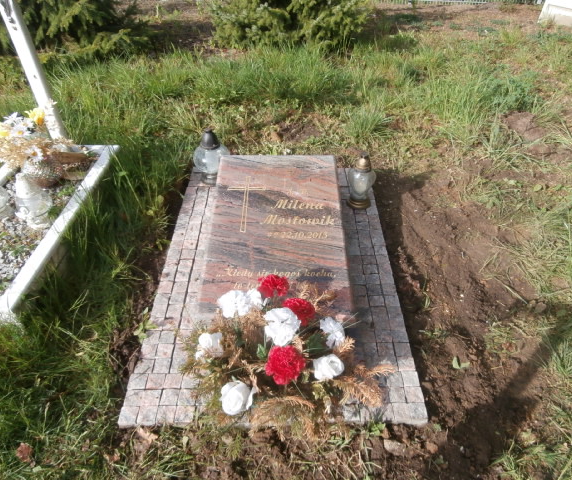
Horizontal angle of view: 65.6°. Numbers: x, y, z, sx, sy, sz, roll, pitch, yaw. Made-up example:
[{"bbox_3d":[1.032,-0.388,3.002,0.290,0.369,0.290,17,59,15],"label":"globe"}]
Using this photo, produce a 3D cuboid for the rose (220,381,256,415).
[{"bbox_3d":[-0.127,0.420,1.184,0.085,0.075,0.080,0,42,0],"label":"rose"}]

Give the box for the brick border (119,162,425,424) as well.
[{"bbox_3d":[-0.033,0.097,1.741,0.870,0.060,1.300,0,42,1],"label":"brick border"}]

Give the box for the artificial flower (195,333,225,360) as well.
[{"bbox_3d":[-0.227,0.312,1.300,0.075,0.070,0.075,11,43,13],"label":"artificial flower"}]

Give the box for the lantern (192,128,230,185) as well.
[{"bbox_3d":[-0.344,-0.388,2.046,0.165,0.265,0.165,0,42,1],"label":"lantern"}]

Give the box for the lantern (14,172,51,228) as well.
[{"bbox_3d":[-0.882,-0.138,1.550,0.115,0.205,0.115,-27,49,-25],"label":"lantern"}]

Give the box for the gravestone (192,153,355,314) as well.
[{"bbox_3d":[-0.036,-0.038,1.716,0.500,0.170,0.790,0,42,1],"label":"gravestone"}]

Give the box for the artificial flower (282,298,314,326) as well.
[{"bbox_3d":[0.032,0.188,1.150,0.088,0.065,0.078,-21,47,-20],"label":"artificial flower"}]

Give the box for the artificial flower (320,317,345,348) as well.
[{"bbox_3d":[0.117,0.234,1.120,0.058,0.070,0.075,29,51,28],"label":"artificial flower"}]

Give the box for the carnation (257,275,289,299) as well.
[{"bbox_3d":[-0.042,0.145,1.380,0.090,0.065,0.075,0,42,1],"label":"carnation"}]

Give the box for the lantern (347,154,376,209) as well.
[{"bbox_3d":[0.323,-0.255,1.898,0.120,0.250,0.120,0,42,1],"label":"lantern"}]

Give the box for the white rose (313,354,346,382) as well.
[{"bbox_3d":[0.101,0.302,1.050,0.073,0.060,0.068,-1,43,1],"label":"white rose"}]

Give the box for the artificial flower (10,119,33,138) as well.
[{"bbox_3d":[-1.157,-0.486,1.941,0.090,0.070,0.070,0,42,1],"label":"artificial flower"}]

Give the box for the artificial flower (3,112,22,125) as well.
[{"bbox_3d":[-0.986,-0.438,1.600,0.070,0.045,0.065,-25,48,-24],"label":"artificial flower"}]

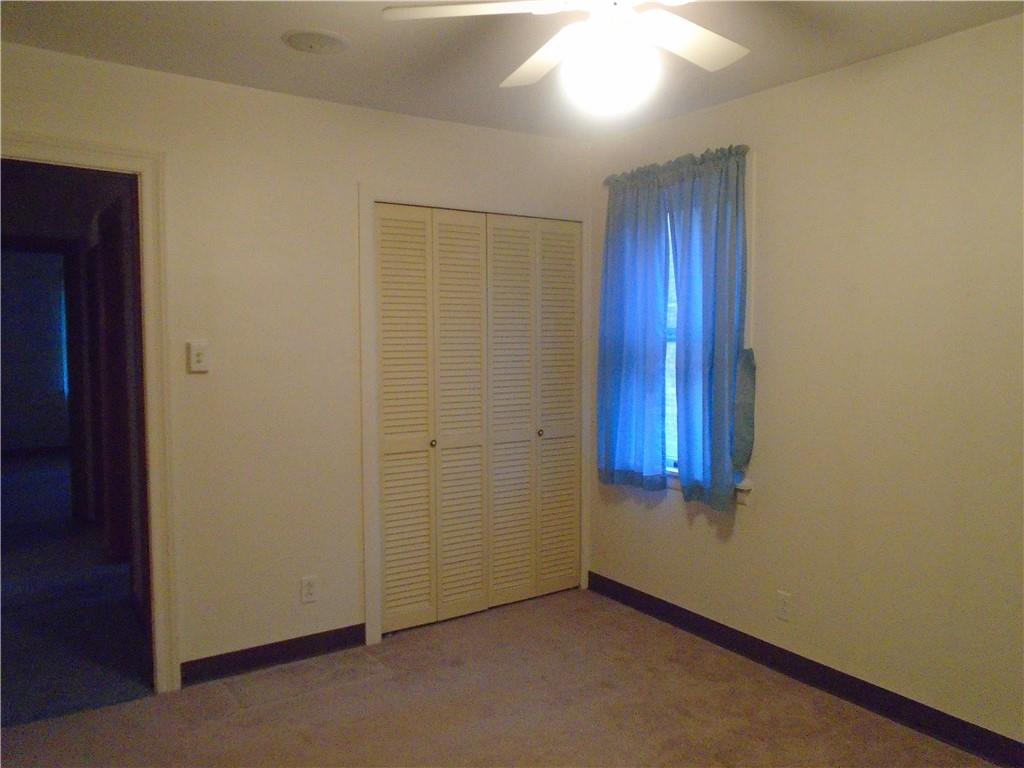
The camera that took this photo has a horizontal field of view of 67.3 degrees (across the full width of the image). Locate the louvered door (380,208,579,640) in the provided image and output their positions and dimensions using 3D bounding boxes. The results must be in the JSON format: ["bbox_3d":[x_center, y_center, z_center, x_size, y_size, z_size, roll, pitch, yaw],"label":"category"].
[{"bbox_3d":[-0.123,0.160,3.876,1.195,2.000,0.035,-3,5,-34],"label":"louvered door"}]

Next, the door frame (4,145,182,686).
[{"bbox_3d":[-1.756,0.190,2.794,0.960,2.132,0.130,-3,5,-34],"label":"door frame"}]

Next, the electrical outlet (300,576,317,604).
[{"bbox_3d":[-0.889,0.904,3.387,0.072,0.117,0.010,-3,5,-34],"label":"electrical outlet"}]

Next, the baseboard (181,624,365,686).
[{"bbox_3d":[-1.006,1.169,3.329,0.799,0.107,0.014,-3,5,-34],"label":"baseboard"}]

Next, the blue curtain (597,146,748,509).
[{"bbox_3d":[0.727,-0.253,3.660,0.100,1.550,0.925,-3,5,-34],"label":"blue curtain"}]

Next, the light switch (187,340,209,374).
[{"bbox_3d":[-1.246,-0.106,3.063,0.072,0.118,0.015,-3,5,-34],"label":"light switch"}]

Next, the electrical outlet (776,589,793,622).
[{"bbox_3d":[1.145,0.938,3.235,0.010,0.117,0.072,-3,5,-34],"label":"electrical outlet"}]

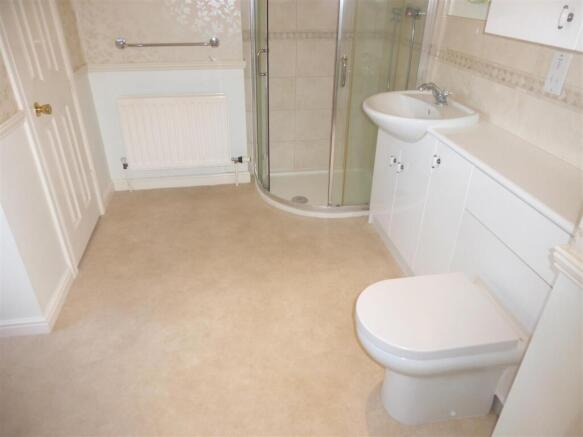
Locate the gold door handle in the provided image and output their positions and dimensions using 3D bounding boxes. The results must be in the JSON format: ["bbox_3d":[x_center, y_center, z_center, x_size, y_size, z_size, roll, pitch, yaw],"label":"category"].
[{"bbox_3d":[-1.206,-0.531,1.965,0.062,0.062,0.062,-4,30,-9],"label":"gold door handle"}]

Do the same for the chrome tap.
[{"bbox_3d":[0.740,-0.639,2.074,0.140,0.100,0.085,-4,30,-9],"label":"chrome tap"}]

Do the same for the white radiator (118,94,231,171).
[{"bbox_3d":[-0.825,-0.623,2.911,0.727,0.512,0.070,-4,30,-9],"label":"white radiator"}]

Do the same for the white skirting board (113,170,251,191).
[{"bbox_3d":[-0.850,-0.298,3.171,1.048,0.097,0.018,-4,30,-9],"label":"white skirting board"}]

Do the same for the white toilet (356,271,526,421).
[{"bbox_3d":[0.480,0.496,1.505,0.504,0.415,0.357,-4,30,-9],"label":"white toilet"}]

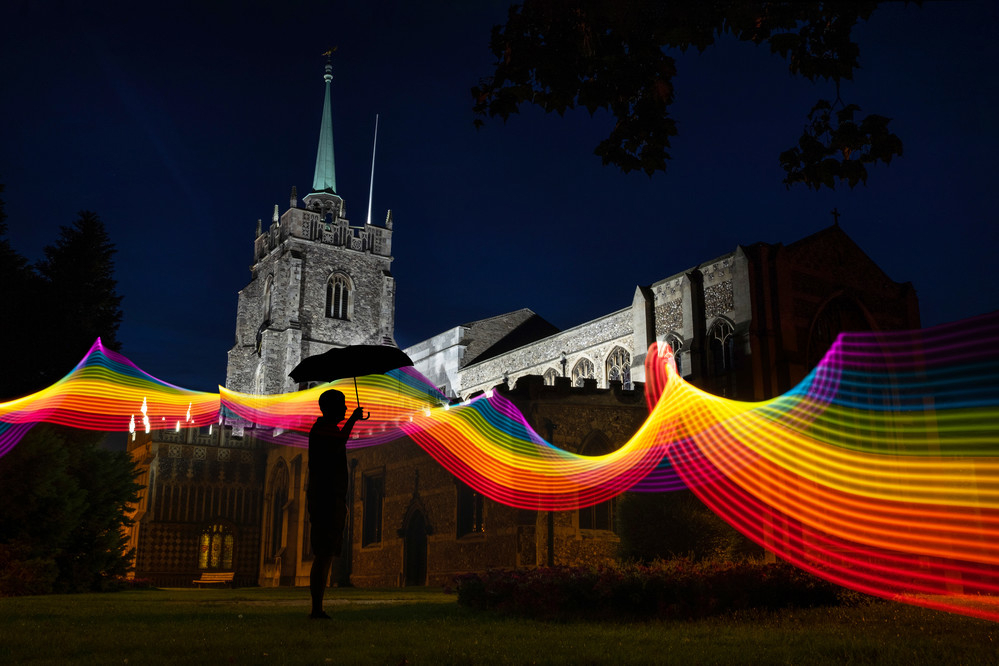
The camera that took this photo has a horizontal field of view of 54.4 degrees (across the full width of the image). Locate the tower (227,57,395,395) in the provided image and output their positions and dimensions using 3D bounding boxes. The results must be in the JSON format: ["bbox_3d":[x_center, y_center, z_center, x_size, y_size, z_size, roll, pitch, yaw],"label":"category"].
[{"bbox_3d":[-13.604,-2.158,73.338,10.300,41.502,10.300,9,-17,-32],"label":"tower"}]

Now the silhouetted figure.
[{"bbox_3d":[-1.274,1.300,7.547,0.430,1.750,0.500,1,-15,-5],"label":"silhouetted figure"}]

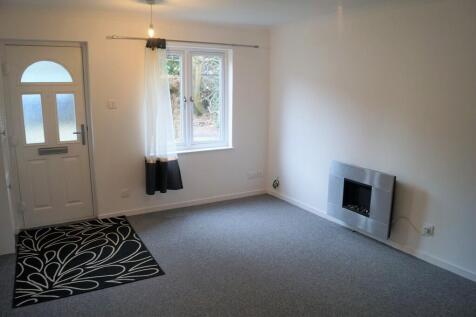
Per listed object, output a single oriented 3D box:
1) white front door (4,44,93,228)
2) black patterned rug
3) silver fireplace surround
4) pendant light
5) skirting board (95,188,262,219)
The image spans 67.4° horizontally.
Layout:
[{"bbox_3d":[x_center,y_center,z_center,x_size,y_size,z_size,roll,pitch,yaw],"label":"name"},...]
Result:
[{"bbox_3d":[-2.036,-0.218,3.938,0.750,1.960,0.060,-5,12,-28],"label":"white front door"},{"bbox_3d":[-1.502,0.884,3.465,1.120,0.012,1.660,-5,12,-28],"label":"black patterned rug"},{"bbox_3d":[1.311,0.413,3.809,0.110,0.640,0.830,-5,12,-28],"label":"silver fireplace surround"},{"bbox_3d":[-0.874,-1.398,3.605,0.065,0.345,0.065,-5,12,-28],"label":"pendant light"},{"bbox_3d":[-0.600,0.606,4.875,2.450,0.070,0.020,-5,12,-28],"label":"skirting board"}]

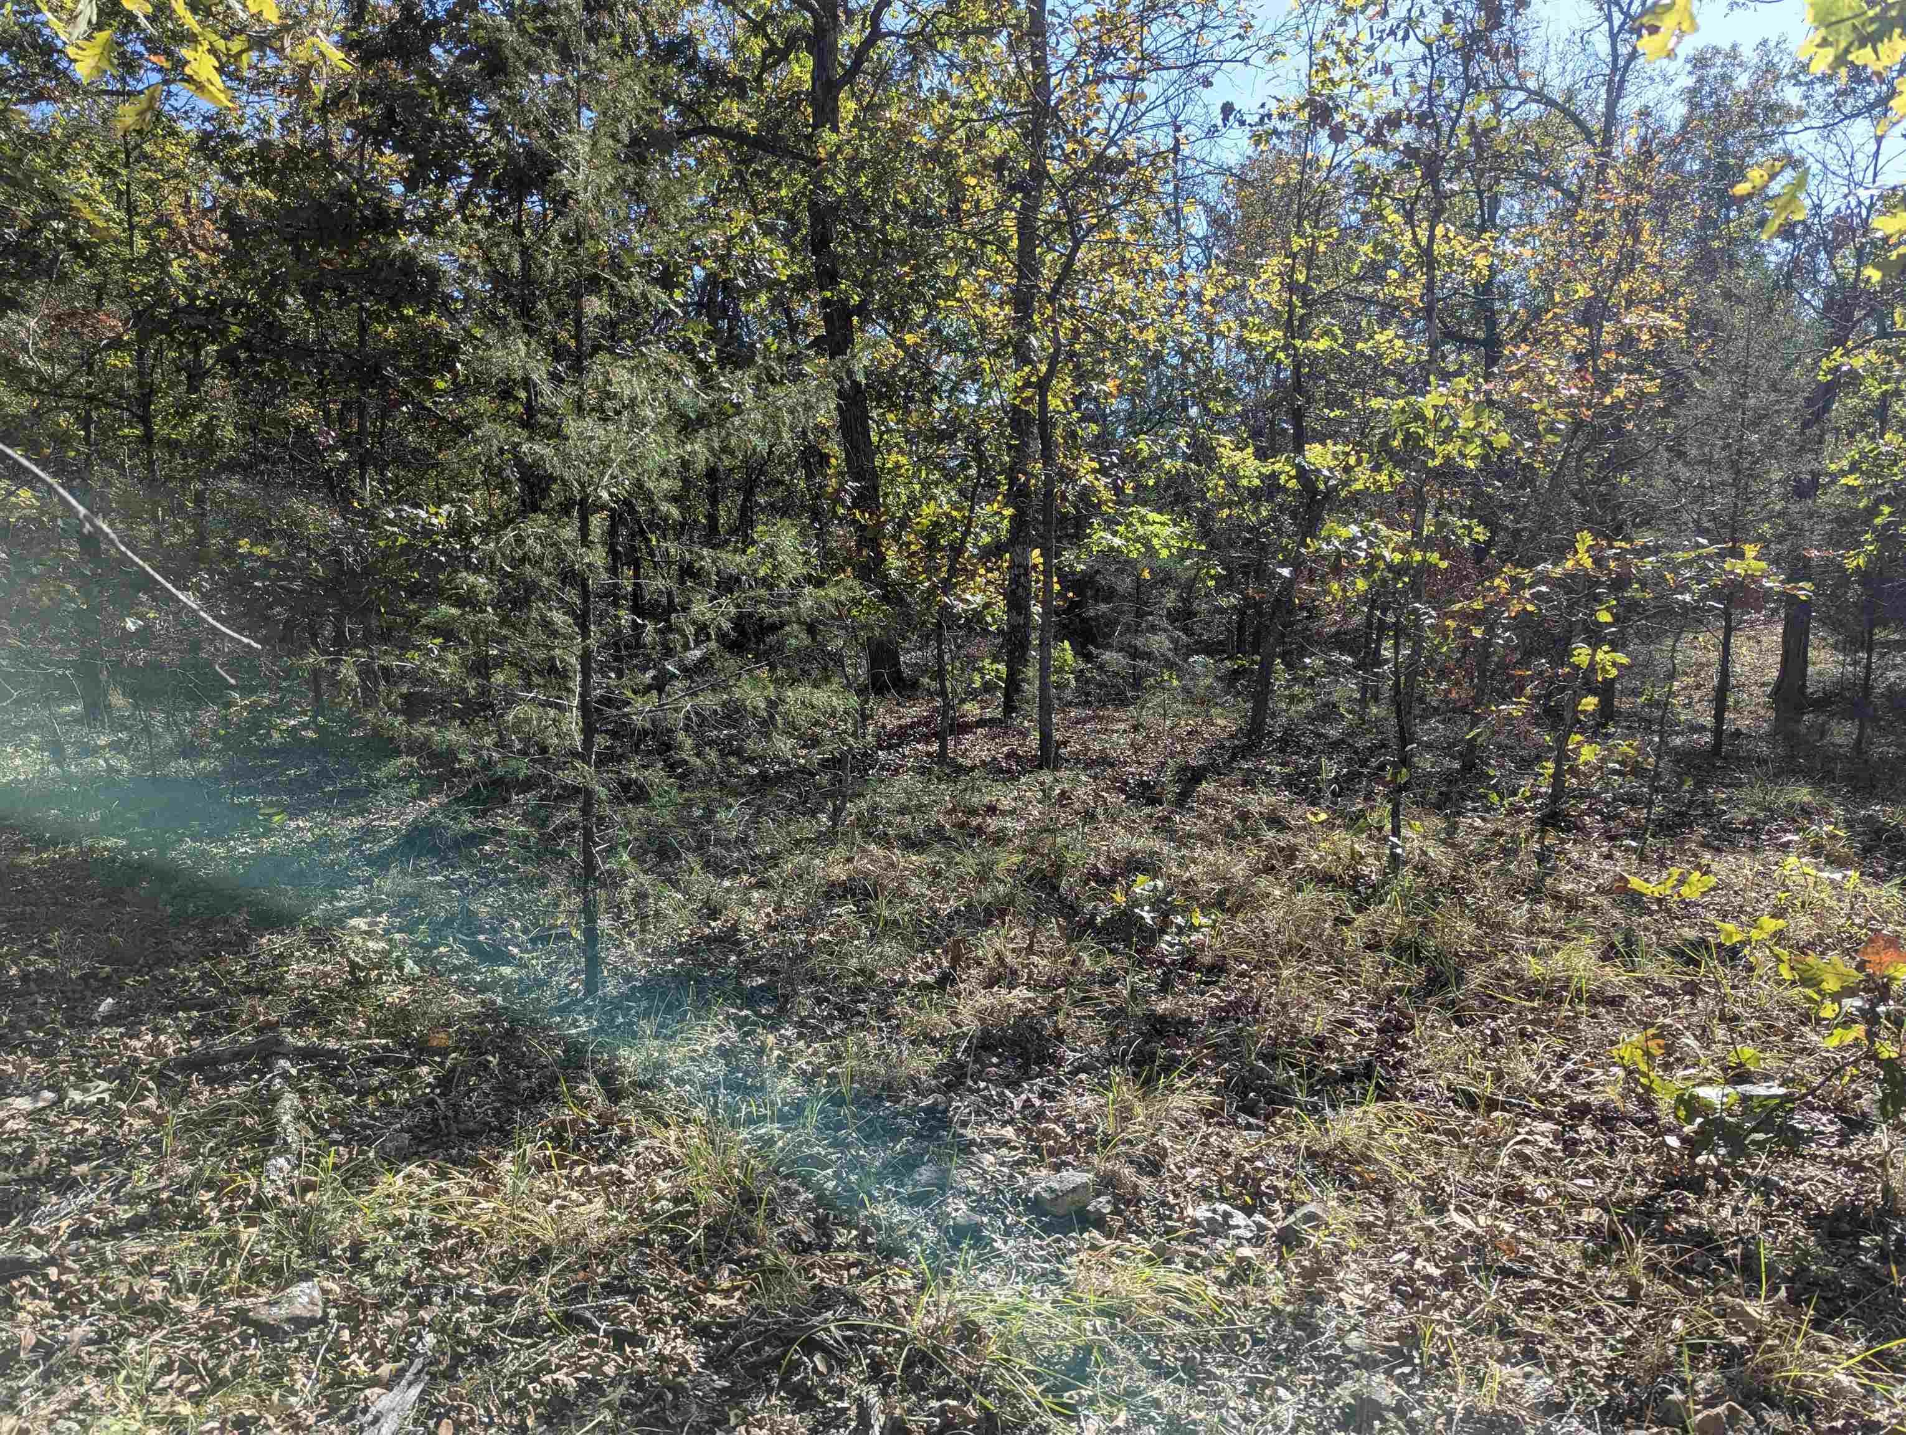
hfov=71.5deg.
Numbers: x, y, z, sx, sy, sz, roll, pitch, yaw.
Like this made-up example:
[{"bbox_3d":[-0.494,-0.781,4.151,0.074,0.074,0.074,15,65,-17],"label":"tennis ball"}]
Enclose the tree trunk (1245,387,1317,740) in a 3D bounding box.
[{"bbox_3d":[3.451,-1.576,13.998,0.643,3.785,0.450,1,5,14],"label":"tree trunk"}]

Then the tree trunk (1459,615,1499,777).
[{"bbox_3d":[4.712,-0.206,11.851,0.273,1.433,0.250,2,5,22],"label":"tree trunk"}]

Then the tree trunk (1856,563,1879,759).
[{"bbox_3d":[8.960,-0.545,12.960,0.110,1.913,0.140,3,6,35],"label":"tree trunk"}]

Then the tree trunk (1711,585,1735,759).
[{"bbox_3d":[7.631,-0.458,13.107,0.127,1.714,0.160,3,6,30],"label":"tree trunk"}]

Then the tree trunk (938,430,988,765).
[{"bbox_3d":[0.091,-1.109,12.520,0.467,3.115,0.330,0,5,0],"label":"tree trunk"}]

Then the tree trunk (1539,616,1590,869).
[{"bbox_3d":[3.489,0.159,7.556,0.206,1.458,0.200,2,6,25],"label":"tree trunk"}]

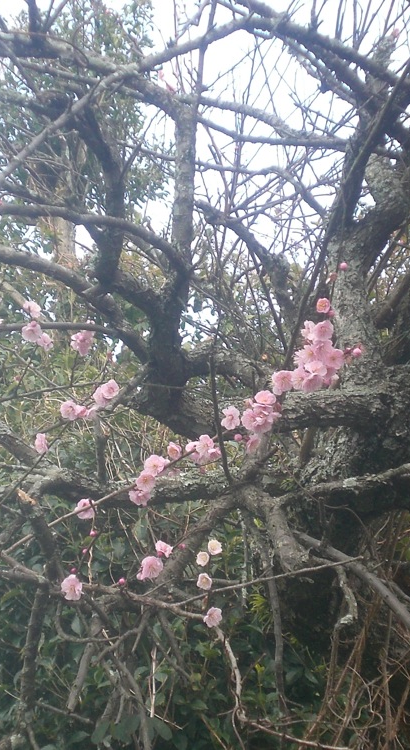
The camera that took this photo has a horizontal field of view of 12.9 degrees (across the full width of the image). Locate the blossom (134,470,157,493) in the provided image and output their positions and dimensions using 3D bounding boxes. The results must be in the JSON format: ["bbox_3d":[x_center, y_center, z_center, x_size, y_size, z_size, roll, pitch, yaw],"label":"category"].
[{"bbox_3d":[-0.071,0.126,2.150,0.025,0.025,0.016,0,-6,0],"label":"blossom"}]

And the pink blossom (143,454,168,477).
[{"bbox_3d":[-0.059,0.107,2.150,0.025,0.025,0.016,1,0,-3],"label":"pink blossom"}]

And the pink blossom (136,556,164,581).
[{"bbox_3d":[-0.067,0.233,2.203,0.033,0.030,0.020,2,-12,-11],"label":"pink blossom"}]

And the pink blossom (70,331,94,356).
[{"bbox_3d":[-0.144,-0.037,2.120,0.026,0.029,0.022,-4,5,18],"label":"pink blossom"}]

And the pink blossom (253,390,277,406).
[{"bbox_3d":[0.071,0.027,2.150,0.026,0.026,0.017,0,-49,0],"label":"pink blossom"}]

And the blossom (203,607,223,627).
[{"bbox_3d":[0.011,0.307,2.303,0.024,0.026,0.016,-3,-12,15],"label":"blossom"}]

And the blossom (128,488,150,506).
[{"bbox_3d":[-0.086,0.162,2.400,0.030,0.022,0.022,0,17,0],"label":"blossom"}]

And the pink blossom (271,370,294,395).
[{"bbox_3d":[0.103,0.010,2.420,0.028,0.031,0.022,-1,6,6],"label":"pink blossom"}]

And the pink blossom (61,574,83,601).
[{"bbox_3d":[-0.154,0.247,2.120,0.025,0.029,0.017,1,11,-3],"label":"pink blossom"}]

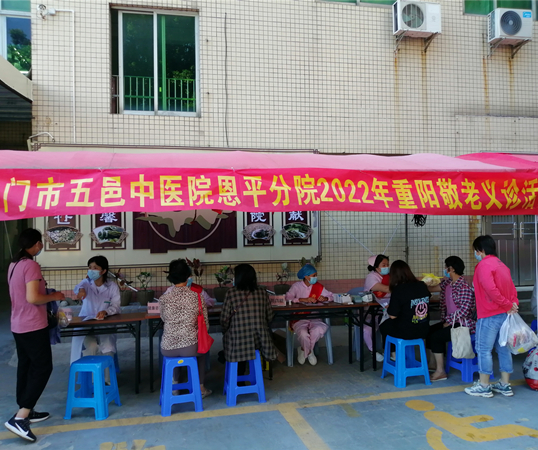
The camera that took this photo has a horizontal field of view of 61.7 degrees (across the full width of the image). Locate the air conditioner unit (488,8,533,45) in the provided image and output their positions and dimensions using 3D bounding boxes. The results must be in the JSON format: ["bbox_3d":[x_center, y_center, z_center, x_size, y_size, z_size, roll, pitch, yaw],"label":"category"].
[{"bbox_3d":[4.530,-3.705,8.450,0.720,0.540,0.270,-1,-1,-10],"label":"air conditioner unit"}]

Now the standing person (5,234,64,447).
[{"bbox_3d":[-1.857,0.833,3.600,0.480,1.600,0.440,0,-1,-33],"label":"standing person"}]

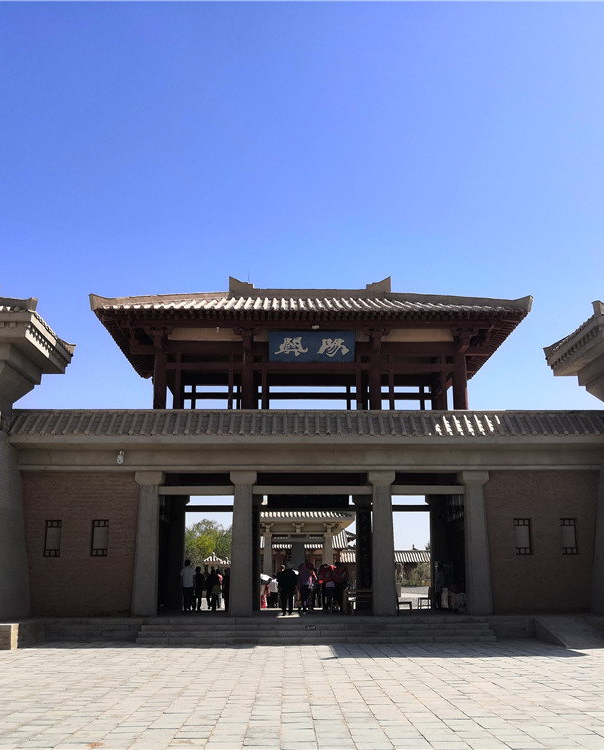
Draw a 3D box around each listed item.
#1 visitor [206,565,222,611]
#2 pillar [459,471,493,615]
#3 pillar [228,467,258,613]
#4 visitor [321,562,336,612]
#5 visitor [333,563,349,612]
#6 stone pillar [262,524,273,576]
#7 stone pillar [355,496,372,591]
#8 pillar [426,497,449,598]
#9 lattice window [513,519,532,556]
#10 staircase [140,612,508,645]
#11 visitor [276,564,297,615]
[{"bbox_3d":[-3.174,7.785,28.300,0.540,1.570,0.420,0,-15,-1],"label":"visitor"},{"bbox_3d":[5.766,5.573,25.963,0.950,4.615,0.850,0,-15,-1],"label":"pillar"},{"bbox_3d":[-1.827,5.228,24.305,0.800,4.368,0.760,0,-15,-1],"label":"pillar"},{"bbox_3d":[0.934,7.522,27.510,0.550,1.660,0.420,0,-15,-1],"label":"visitor"},{"bbox_3d":[1.357,7.514,27.519,0.550,1.680,0.420,0,-15,-1],"label":"visitor"},{"bbox_3d":[-2.509,13.943,57.647,0.680,4.950,0.680,0,-15,-1],"label":"stone pillar"},{"bbox_3d":[2.426,6.862,30.524,0.760,4.368,0.740,0,-15,-1],"label":"stone pillar"},{"bbox_3d":[5.388,6.864,30.578,0.760,4.368,0.740,0,-15,-1],"label":"pillar"},{"bbox_3d":[6.949,5.100,24.573,0.550,1.134,0.130,0,-15,-1],"label":"lattice window"},{"bbox_3d":[0.428,7.382,22.625,10.159,0.676,1.154,0,-15,-1],"label":"staircase"},{"bbox_3d":[-0.453,6.654,24.382,0.580,1.640,0.380,0,-15,-1],"label":"visitor"}]

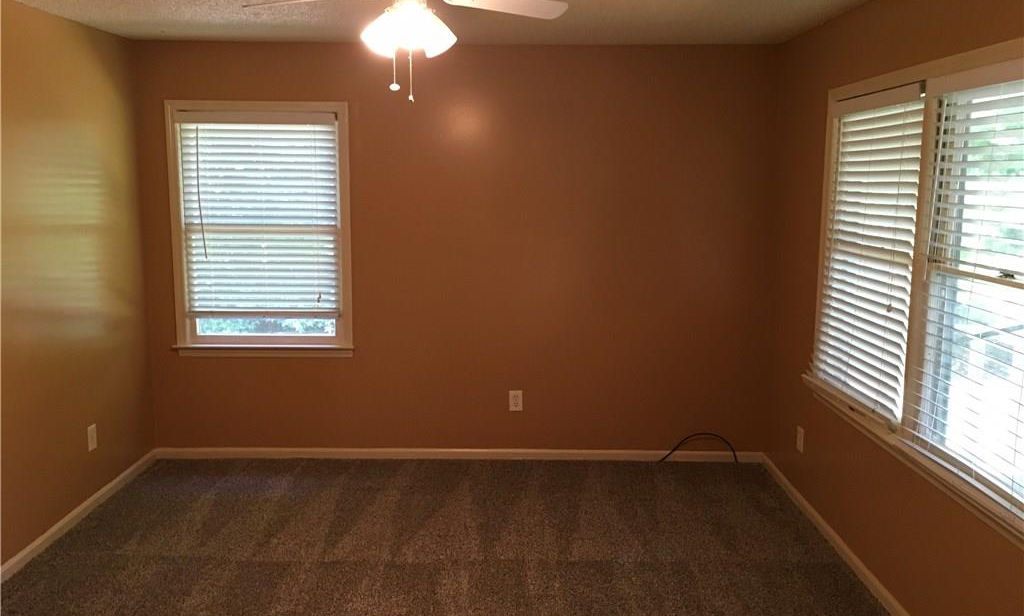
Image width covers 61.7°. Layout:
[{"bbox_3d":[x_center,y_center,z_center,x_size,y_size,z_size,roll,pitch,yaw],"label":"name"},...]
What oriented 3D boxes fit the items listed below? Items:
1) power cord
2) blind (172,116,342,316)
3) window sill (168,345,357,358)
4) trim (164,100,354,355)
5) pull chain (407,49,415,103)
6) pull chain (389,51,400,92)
[{"bbox_3d":[1.115,0.835,5.089,0.476,0.177,0.050,0,9,0],"label":"power cord"},{"bbox_3d":[-1.438,-0.525,4.938,0.908,1.157,0.060,0,9,0],"label":"blind"},{"bbox_3d":[-1.454,0.251,5.035,1.065,0.071,0.084,0,9,0],"label":"window sill"},{"bbox_3d":[-1.444,-0.451,4.936,1.053,1.438,0.084,0,9,0],"label":"trim"},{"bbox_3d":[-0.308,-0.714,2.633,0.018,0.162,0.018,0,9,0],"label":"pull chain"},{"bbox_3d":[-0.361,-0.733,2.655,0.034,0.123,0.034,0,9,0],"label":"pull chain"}]

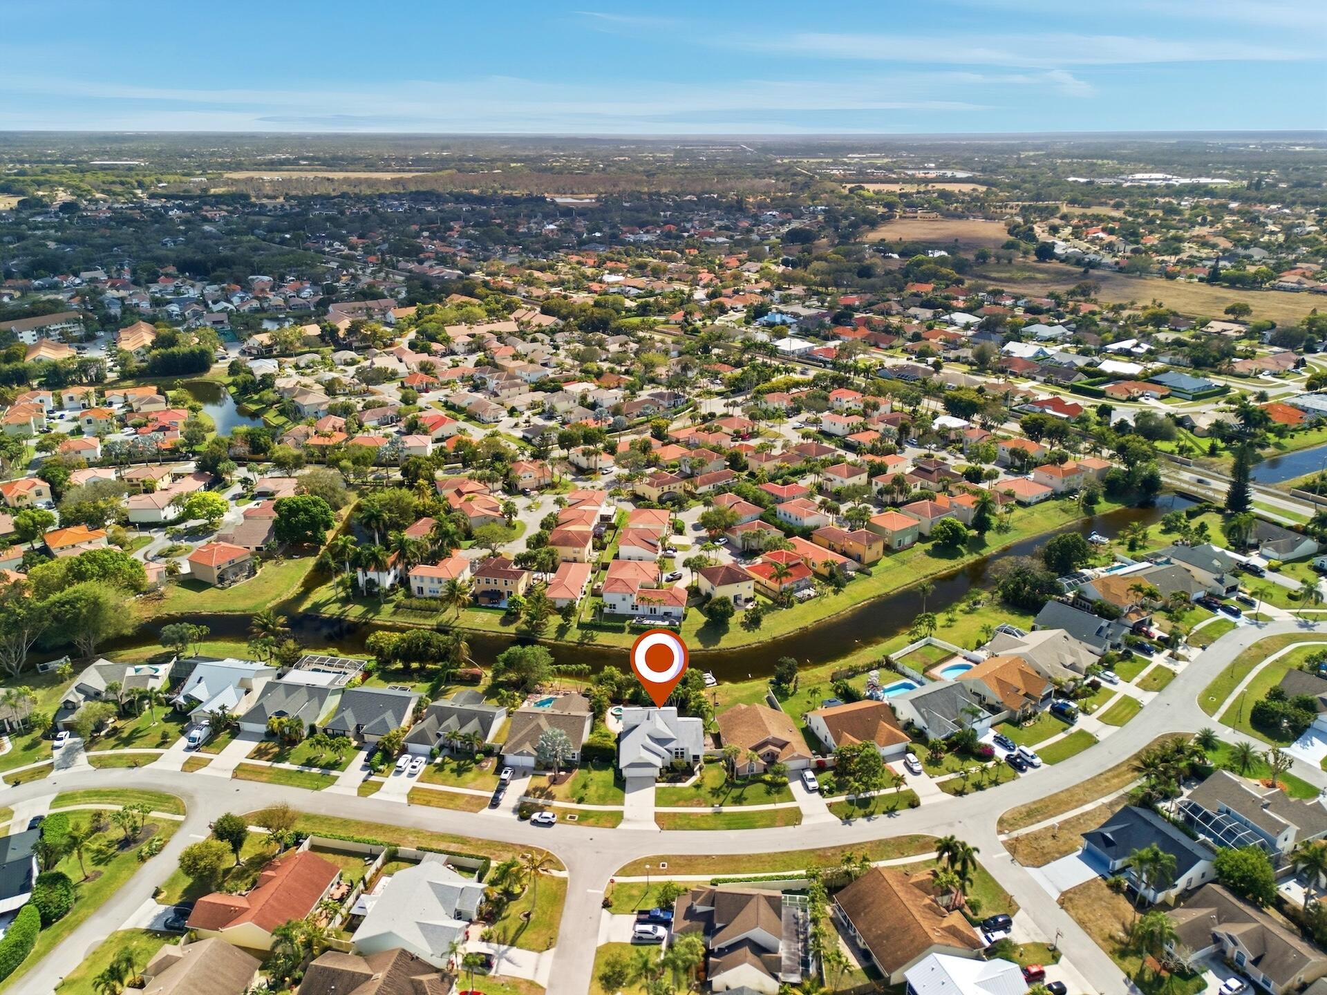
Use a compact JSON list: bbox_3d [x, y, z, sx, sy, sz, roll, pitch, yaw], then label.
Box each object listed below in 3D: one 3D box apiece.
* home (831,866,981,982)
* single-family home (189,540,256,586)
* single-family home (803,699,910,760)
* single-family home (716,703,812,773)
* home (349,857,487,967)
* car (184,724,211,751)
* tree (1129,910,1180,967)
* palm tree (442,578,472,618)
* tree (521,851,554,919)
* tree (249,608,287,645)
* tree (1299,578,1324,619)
[{"bbox_3d":[36.161,62.699,136.742,15.800,5.900,15.420,-7,23,-17],"label":"home"},{"bbox_3d":[-122.780,17.540,255.520,10.600,7.400,11.400,13,25,29],"label":"single-family home"},{"bbox_3d":[38.172,44.971,181.000,14.850,5.900,14.390,-7,23,-17],"label":"single-family home"},{"bbox_3d":[19.238,46.282,177.863,14.320,5.800,15.400,-4,22,-10],"label":"single-family home"},{"bbox_3d":[-36.218,62.230,138.049,15.240,5.800,13.940,4,22,11],"label":"home"},{"bbox_3d":[-93.570,47.950,186.080,2.100,2.600,5.500,3,22,6],"label":"car"},{"bbox_3d":[70.755,63.590,131.694,6.500,8.000,6.300,0,22,0],"label":"tree"},{"bbox_3d":[-50.794,25.506,225.427,7.400,9.000,7.000,0,22,0],"label":"palm tree"},{"bbox_3d":[-19.900,60.630,143.650,5.700,10.600,5.600,0,22,0],"label":"tree"},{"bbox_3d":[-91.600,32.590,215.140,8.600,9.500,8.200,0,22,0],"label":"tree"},{"bbox_3d":[158.643,25.470,227.129,6.200,7.800,6.200,0,22,0],"label":"tree"}]

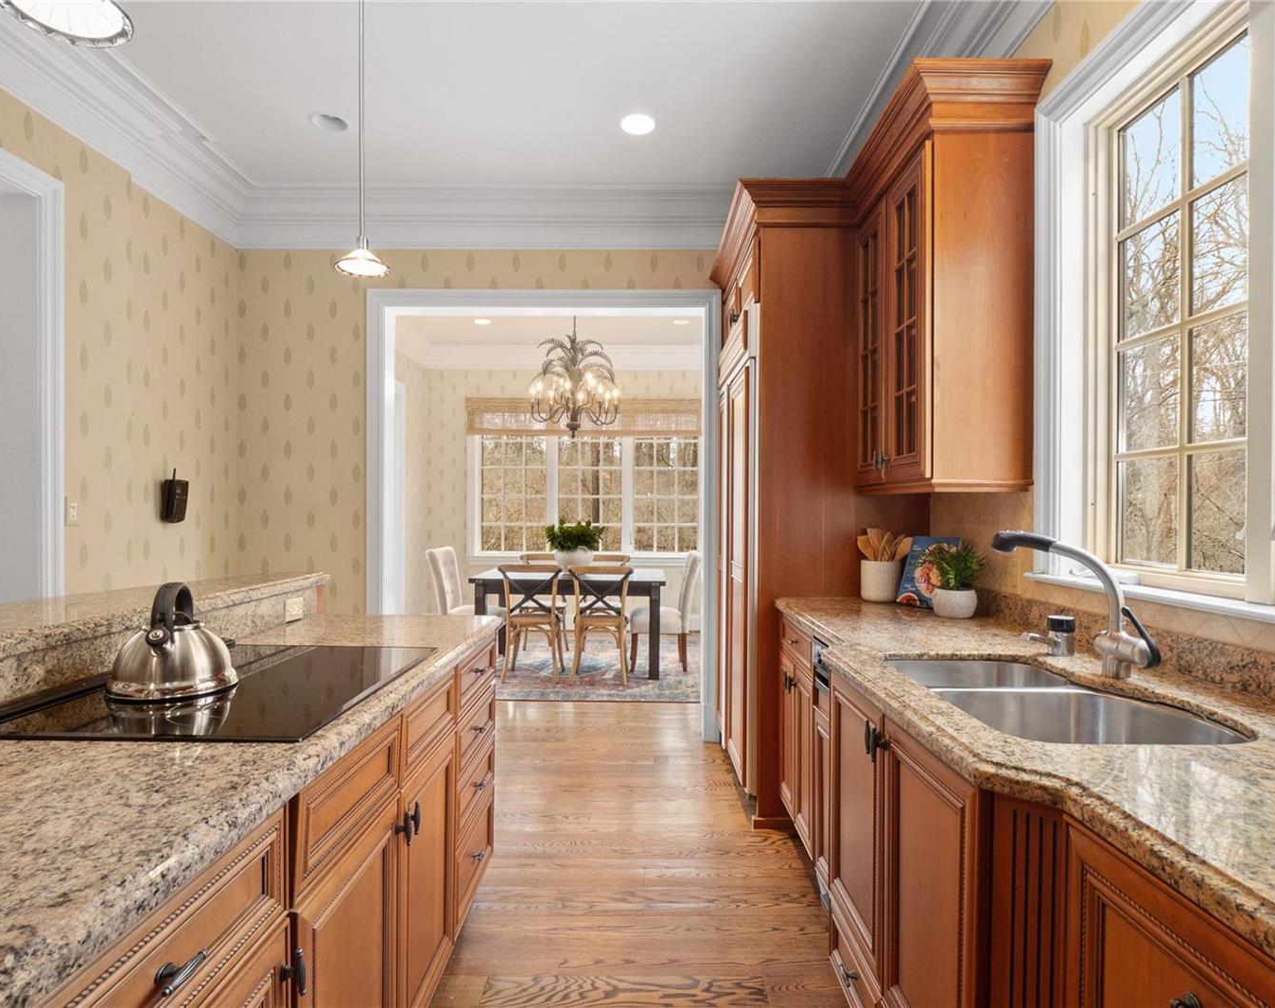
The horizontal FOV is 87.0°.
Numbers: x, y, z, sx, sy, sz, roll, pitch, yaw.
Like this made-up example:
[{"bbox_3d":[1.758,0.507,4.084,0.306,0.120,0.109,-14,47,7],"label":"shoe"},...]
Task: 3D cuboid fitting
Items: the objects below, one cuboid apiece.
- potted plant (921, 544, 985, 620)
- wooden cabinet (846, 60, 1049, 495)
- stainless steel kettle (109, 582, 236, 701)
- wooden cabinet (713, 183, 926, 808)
[{"bbox_3d":[1.083,0.262,2.310,0.195,0.245,0.190,0,0,0],"label":"potted plant"},{"bbox_3d":[0.990,-0.651,2.324,0.390,1.230,0.822,0,0,1],"label":"wooden cabinet"},{"bbox_3d":[-0.982,0.281,1.430,0.230,0.220,0.230,0,0,-16],"label":"stainless steel kettle"},{"bbox_3d":[0.800,0.030,3.200,0.790,2.590,1.120,0,0,1],"label":"wooden cabinet"}]

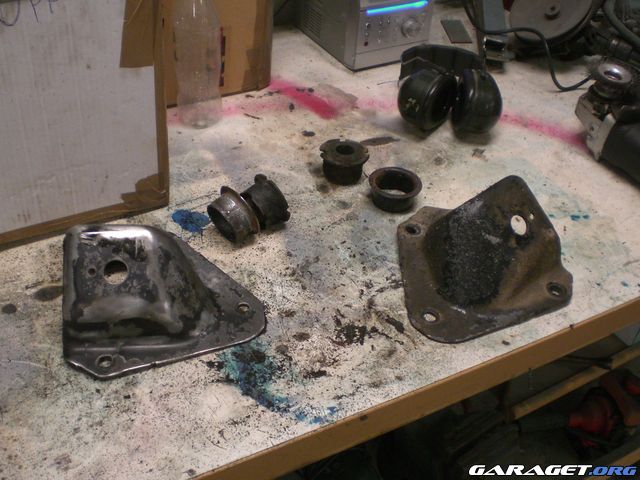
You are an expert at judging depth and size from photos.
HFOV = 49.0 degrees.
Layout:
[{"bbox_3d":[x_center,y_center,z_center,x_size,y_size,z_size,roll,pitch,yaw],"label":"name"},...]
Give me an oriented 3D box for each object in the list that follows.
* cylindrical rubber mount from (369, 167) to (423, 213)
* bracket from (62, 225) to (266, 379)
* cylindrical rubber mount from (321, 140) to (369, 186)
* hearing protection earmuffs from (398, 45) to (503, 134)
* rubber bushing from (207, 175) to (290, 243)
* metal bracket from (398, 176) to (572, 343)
[{"bbox_3d":[0.095,-0.060,0.892,0.066,0.027,0.066,2,37,0],"label":"cylindrical rubber mount"},{"bbox_3d":[-0.173,0.023,0.727,0.203,0.080,0.208,-11,39,-16],"label":"bracket"},{"bbox_3d":[0.033,-0.101,0.935,0.064,0.037,0.064,2,37,0],"label":"cylindrical rubber mount"},{"bbox_3d":[0.196,-0.246,1.097,0.155,0.083,0.200,5,37,5],"label":"hearing protection earmuffs"},{"bbox_3d":[-0.083,-0.035,0.823,0.078,0.066,0.066,-23,44,-29],"label":"rubber bushing"},{"bbox_3d":[0.166,-0.007,0.781,0.203,0.080,0.208,-15,40,-20],"label":"metal bracket"}]

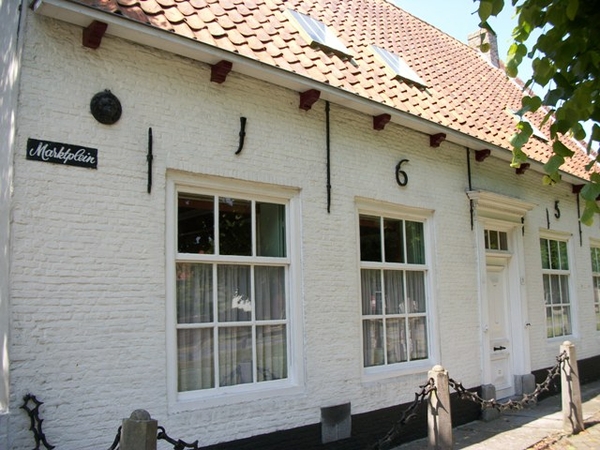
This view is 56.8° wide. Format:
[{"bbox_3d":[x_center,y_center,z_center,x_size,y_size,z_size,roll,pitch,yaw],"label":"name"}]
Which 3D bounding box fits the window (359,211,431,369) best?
[{"bbox_3d":[1.111,0.771,6.557,1.207,1.748,0.090,5,-10,-40],"label":"window"}]

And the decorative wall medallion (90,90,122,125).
[{"bbox_3d":[-1.525,-0.912,4.355,0.245,0.256,0.080,5,-10,-40],"label":"decorative wall medallion"}]

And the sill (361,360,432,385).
[{"bbox_3d":[1.122,1.690,6.357,1.329,0.106,0.120,5,-10,-40],"label":"sill"}]

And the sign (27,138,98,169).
[{"bbox_3d":[-1.760,-0.523,4.133,0.498,0.154,0.020,5,-10,-40],"label":"sign"}]

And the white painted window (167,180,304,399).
[{"bbox_3d":[-0.568,0.584,5.095,1.473,2.001,0.120,5,-10,-40],"label":"white painted window"}]

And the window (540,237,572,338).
[{"bbox_3d":[4.248,1.051,9.237,0.968,1.629,0.090,5,-10,-40],"label":"window"}]

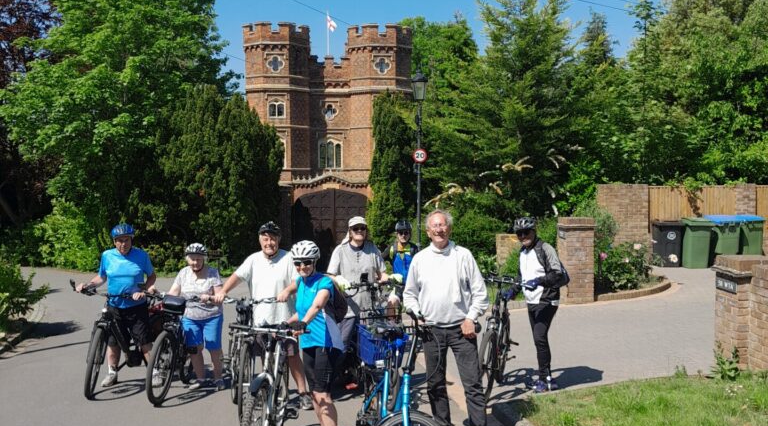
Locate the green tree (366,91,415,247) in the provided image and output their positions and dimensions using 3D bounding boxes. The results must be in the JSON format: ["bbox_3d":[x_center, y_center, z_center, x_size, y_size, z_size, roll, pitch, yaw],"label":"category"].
[{"bbox_3d":[0.250,-1.200,30.000,2.000,6.800,2.000,0,1,0],"label":"green tree"}]

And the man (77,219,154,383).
[{"bbox_3d":[-2.800,0.940,8.350,0.800,1.710,0.550,0,1,6],"label":"man"}]

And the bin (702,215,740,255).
[{"bbox_3d":[7.660,0.600,18.150,0.580,1.080,0.740,0,1,0],"label":"bin"}]

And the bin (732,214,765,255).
[{"bbox_3d":[7.620,0.600,16.700,0.560,1.070,0.700,0,1,0],"label":"bin"}]

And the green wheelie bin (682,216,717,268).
[{"bbox_3d":[6.790,0.650,17.270,0.580,1.080,0.740,0,1,6],"label":"green wheelie bin"}]

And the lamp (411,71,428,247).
[{"bbox_3d":[1.020,-1.060,23.000,0.460,6.000,0.460,0,1,0],"label":"lamp"}]

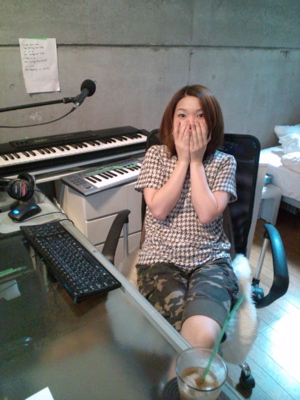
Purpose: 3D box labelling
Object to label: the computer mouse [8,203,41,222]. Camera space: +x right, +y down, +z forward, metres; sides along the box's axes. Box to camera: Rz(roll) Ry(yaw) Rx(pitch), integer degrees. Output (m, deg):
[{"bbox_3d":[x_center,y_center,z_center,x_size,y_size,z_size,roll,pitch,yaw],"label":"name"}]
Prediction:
[{"bbox_3d":[-0.493,0.052,1.274,0.065,0.037,0.112,17,30,31],"label":"computer mouse"}]

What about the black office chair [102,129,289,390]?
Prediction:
[{"bbox_3d":[0.181,0.268,1.373,0.630,0.975,0.650,5,25,10],"label":"black office chair"}]

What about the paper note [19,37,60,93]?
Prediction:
[{"bbox_3d":[-0.604,-0.745,1.804,0.195,0.276,0.005,-15,29,-30],"label":"paper note"}]

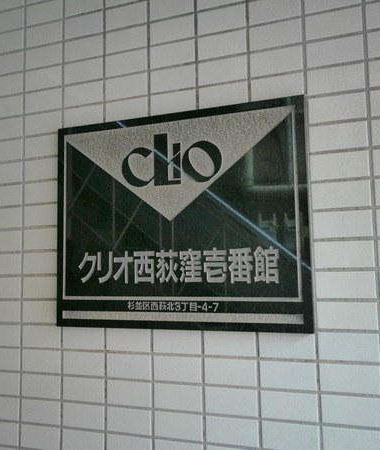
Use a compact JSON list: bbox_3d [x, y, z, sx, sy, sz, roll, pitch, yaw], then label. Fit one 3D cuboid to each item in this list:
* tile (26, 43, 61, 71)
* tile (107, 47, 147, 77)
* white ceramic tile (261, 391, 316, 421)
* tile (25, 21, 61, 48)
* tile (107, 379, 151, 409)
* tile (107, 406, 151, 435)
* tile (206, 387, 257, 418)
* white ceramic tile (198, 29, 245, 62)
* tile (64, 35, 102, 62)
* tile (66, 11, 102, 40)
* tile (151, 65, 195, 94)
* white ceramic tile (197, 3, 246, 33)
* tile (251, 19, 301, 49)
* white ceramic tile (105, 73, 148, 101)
[{"bbox_3d":[-0.316,-0.366,1.054,0.095,0.045,0.009,-3,-6,20],"label":"tile"},{"bbox_3d":[-0.127,-0.326,0.979,0.095,0.045,0.008,-3,-6,20],"label":"tile"},{"bbox_3d":[0.168,0.302,0.817,0.095,0.045,0.008,-3,-6,20],"label":"white ceramic tile"},{"bbox_3d":[-0.317,-0.416,1.060,0.095,0.045,0.008,-3,-6,20],"label":"tile"},{"bbox_3d":[-0.115,0.320,0.922,0.095,0.045,0.008,-3,-6,20],"label":"tile"},{"bbox_3d":[-0.114,0.369,0.920,0.095,0.044,0.008,-3,-6,20],"label":"tile"},{"bbox_3d":[0.074,0.308,0.850,0.095,0.045,0.009,-3,-6,20],"label":"tile"},{"bbox_3d":[0.061,-0.338,0.915,0.095,0.044,0.008,-3,-6,20],"label":"white ceramic tile"},{"bbox_3d":[-0.222,-0.370,1.018,0.095,0.045,0.008,-3,-6,20],"label":"tile"},{"bbox_3d":[-0.223,-0.421,1.025,0.095,0.045,0.008,-3,-6,20],"label":"tile"},{"bbox_3d":[-0.032,-0.282,0.941,0.095,0.045,0.009,-3,-6,20],"label":"tile"},{"bbox_3d":[0.060,-0.386,0.917,0.095,0.045,0.008,-3,-6,20],"label":"white ceramic tile"},{"bbox_3d":[0.155,-0.342,0.877,0.095,0.045,0.008,-3,-6,20],"label":"tile"},{"bbox_3d":[-0.127,-0.277,0.979,0.095,0.045,0.008,-3,-6,20],"label":"white ceramic tile"}]

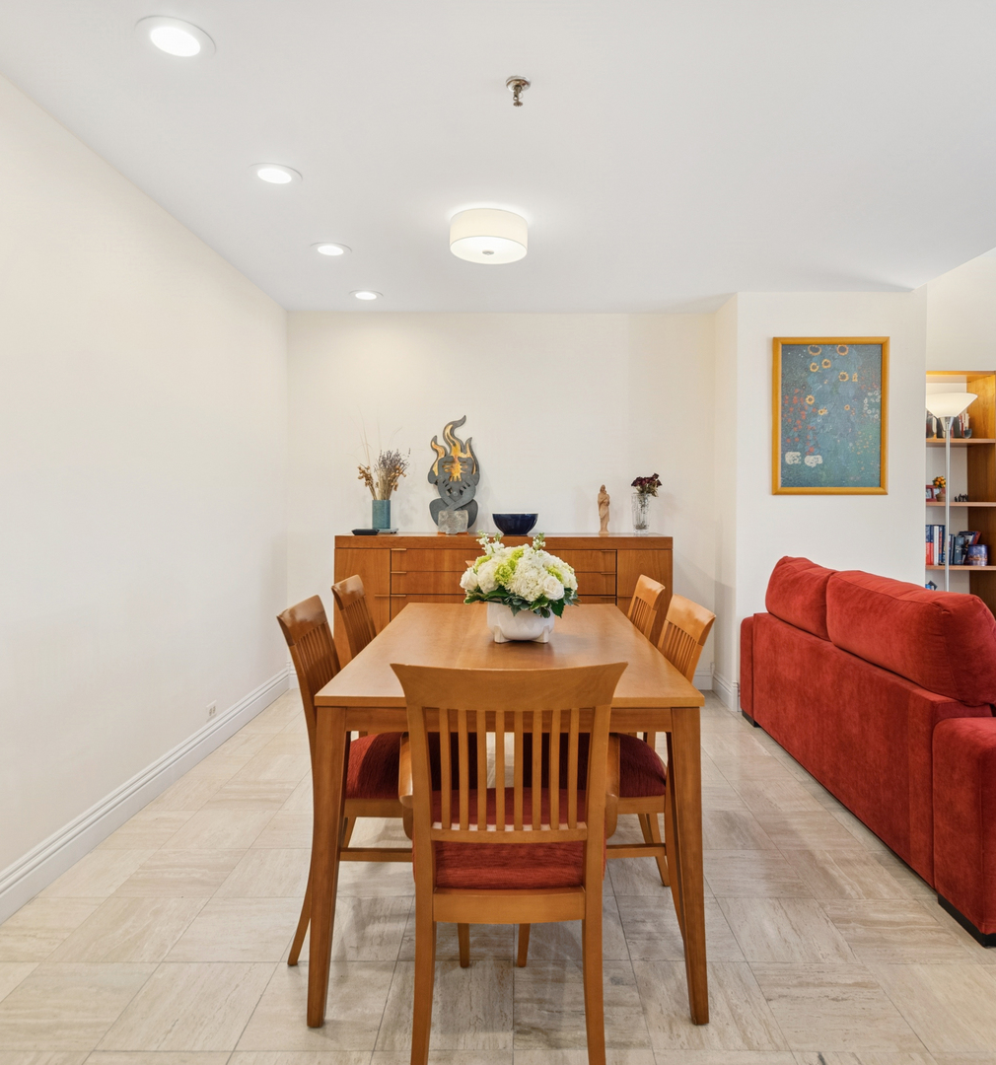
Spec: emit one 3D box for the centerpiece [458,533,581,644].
[{"bbox_3d":[0.070,0.171,2.200,0.385,0.350,0.360,0,1,1],"label":"centerpiece"}]

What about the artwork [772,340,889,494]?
[{"bbox_3d":[1.915,-0.668,3.840,0.660,0.905,0.030,0,1,1],"label":"artwork"}]

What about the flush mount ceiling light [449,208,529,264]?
[{"bbox_3d":[-0.040,-1.276,2.880,0.333,0.120,0.333,0,1,1],"label":"flush mount ceiling light"}]

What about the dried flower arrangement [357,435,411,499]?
[{"bbox_3d":[-0.704,-0.387,4.120,0.315,0.400,0.250,0,1,1],"label":"dried flower arrangement"}]

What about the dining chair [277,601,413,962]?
[{"bbox_3d":[-0.311,0.660,1.895,0.505,0.920,0.430,0,1,1],"label":"dining chair"}]

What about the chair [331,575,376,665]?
[{"bbox_3d":[-0.296,0.637,2.390,0.505,0.920,0.420,0,1,1],"label":"chair"}]

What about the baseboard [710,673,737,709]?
[{"bbox_3d":[1.384,0.947,4.060,0.020,0.155,0.470,0,1,1],"label":"baseboard"}]

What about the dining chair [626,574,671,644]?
[{"bbox_3d":[0.314,0.636,2.400,0.500,0.920,0.420,0,1,1],"label":"dining chair"}]

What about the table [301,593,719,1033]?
[{"bbox_3d":[0.046,0.718,2.220,0.910,0.757,1.420,0,1,1],"label":"table"}]

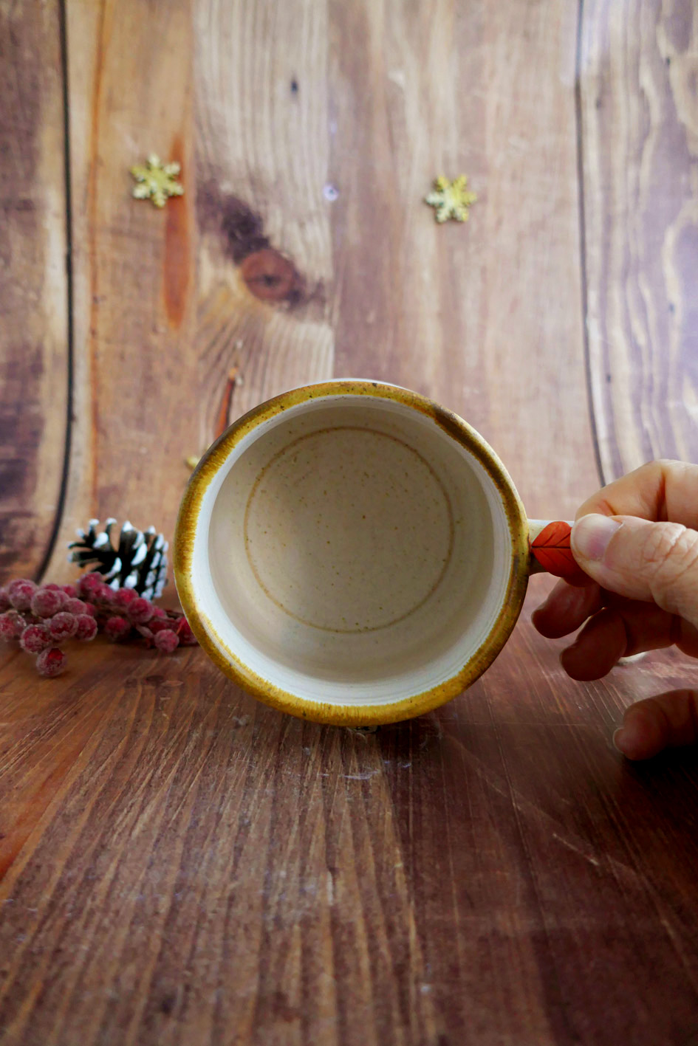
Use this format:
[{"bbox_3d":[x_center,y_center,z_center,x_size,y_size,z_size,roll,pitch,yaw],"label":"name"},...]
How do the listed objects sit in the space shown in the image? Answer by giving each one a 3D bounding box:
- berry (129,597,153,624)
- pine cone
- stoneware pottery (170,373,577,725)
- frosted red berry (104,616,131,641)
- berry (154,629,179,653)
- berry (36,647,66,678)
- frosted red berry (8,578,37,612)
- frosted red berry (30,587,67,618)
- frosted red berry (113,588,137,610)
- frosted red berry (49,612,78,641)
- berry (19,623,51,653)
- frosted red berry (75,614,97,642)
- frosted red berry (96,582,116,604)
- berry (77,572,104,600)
[{"bbox_3d":[-0.068,0.029,0.237,0.009,0.009,0.009,-1,10,0],"label":"berry"},{"bbox_3d":[-0.101,0.016,0.318,0.042,0.038,0.038,0,10,0],"label":"pine cone"},{"bbox_3d":[0.015,0.005,0.215,0.113,0.086,0.082,-1,5,0],"label":"stoneware pottery"},{"bbox_3d":[-0.082,0.037,0.257,0.009,0.009,0.009,0,10,0],"label":"frosted red berry"},{"bbox_3d":[-0.064,0.041,0.255,0.009,0.009,0.009,0,10,0],"label":"berry"},{"bbox_3d":[-0.085,0.040,0.208,0.009,0.009,0.009,-1,10,0],"label":"berry"},{"bbox_3d":[-0.107,0.024,0.239,0.010,0.010,0.010,0,10,0],"label":"frosted red berry"},{"bbox_3d":[-0.099,0.026,0.238,0.009,0.009,0.009,0,10,0],"label":"frosted red berry"},{"bbox_3d":[-0.080,0.028,0.260,0.009,0.009,0.009,0,10,0],"label":"frosted red berry"},{"bbox_3d":[-0.093,0.034,0.236,0.009,0.009,0.009,0,10,0],"label":"frosted red berry"},{"bbox_3d":[-0.091,0.034,0.211,0.009,0.009,0.009,-1,10,0],"label":"berry"},{"bbox_3d":[-0.086,0.034,0.237,0.009,0.009,0.009,-1,10,0],"label":"frosted red berry"},{"bbox_3d":[-0.085,0.025,0.255,0.008,0.008,0.008,-1,10,0],"label":"frosted red berry"},{"bbox_3d":[-0.089,0.022,0.251,0.009,0.009,0.009,-1,10,0],"label":"berry"}]

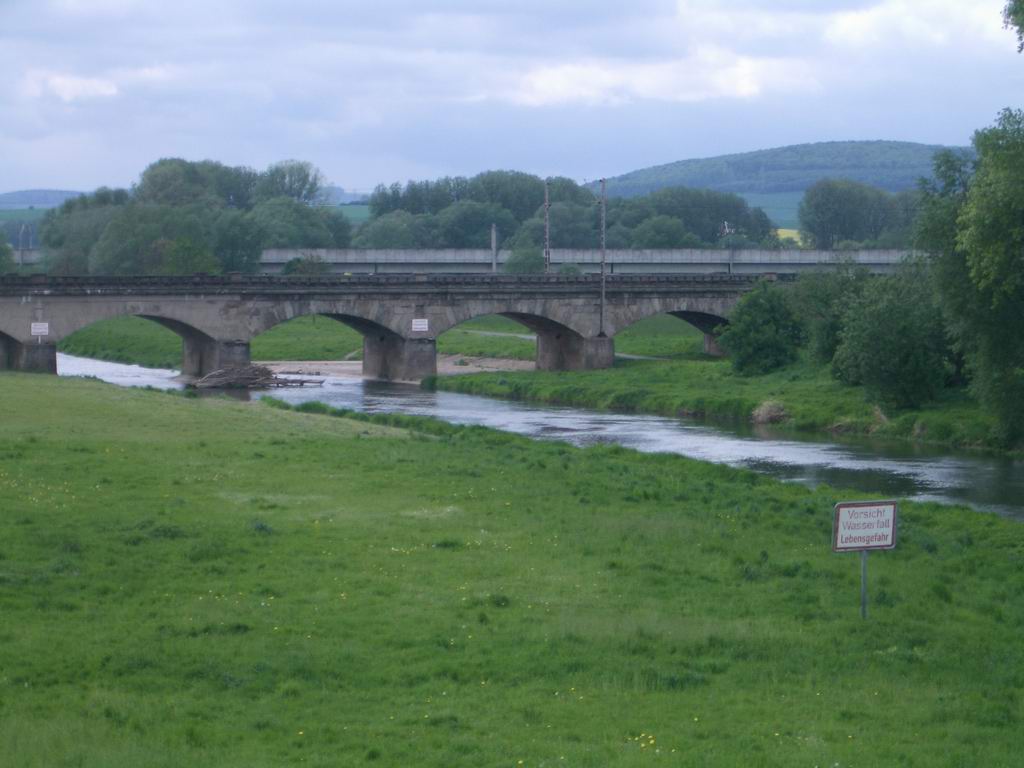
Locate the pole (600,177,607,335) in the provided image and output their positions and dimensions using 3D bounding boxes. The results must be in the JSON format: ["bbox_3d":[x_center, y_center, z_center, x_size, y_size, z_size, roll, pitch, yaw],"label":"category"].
[{"bbox_3d":[7.031,-9.913,240.000,0.420,12.150,0.420,-1,3,-20],"label":"pole"}]

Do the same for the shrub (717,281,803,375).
[{"bbox_3d":[17.530,-4.002,220.000,6.000,6.600,5.700,0,2,0],"label":"shrub"}]

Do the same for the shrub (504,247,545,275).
[{"bbox_3d":[1.871,-17.141,465.000,6.000,7.200,5.800,0,2,0],"label":"shrub"}]

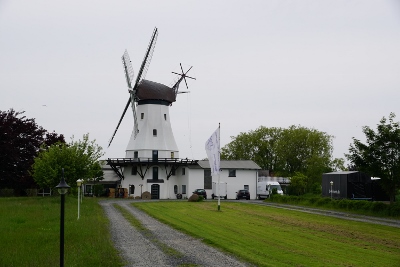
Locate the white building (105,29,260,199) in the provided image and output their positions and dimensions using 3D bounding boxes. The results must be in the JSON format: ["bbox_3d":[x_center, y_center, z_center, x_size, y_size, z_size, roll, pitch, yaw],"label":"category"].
[{"bbox_3d":[-2.852,-2.503,105.975,24.272,25.692,16.000,1,-4,-4],"label":"white building"}]

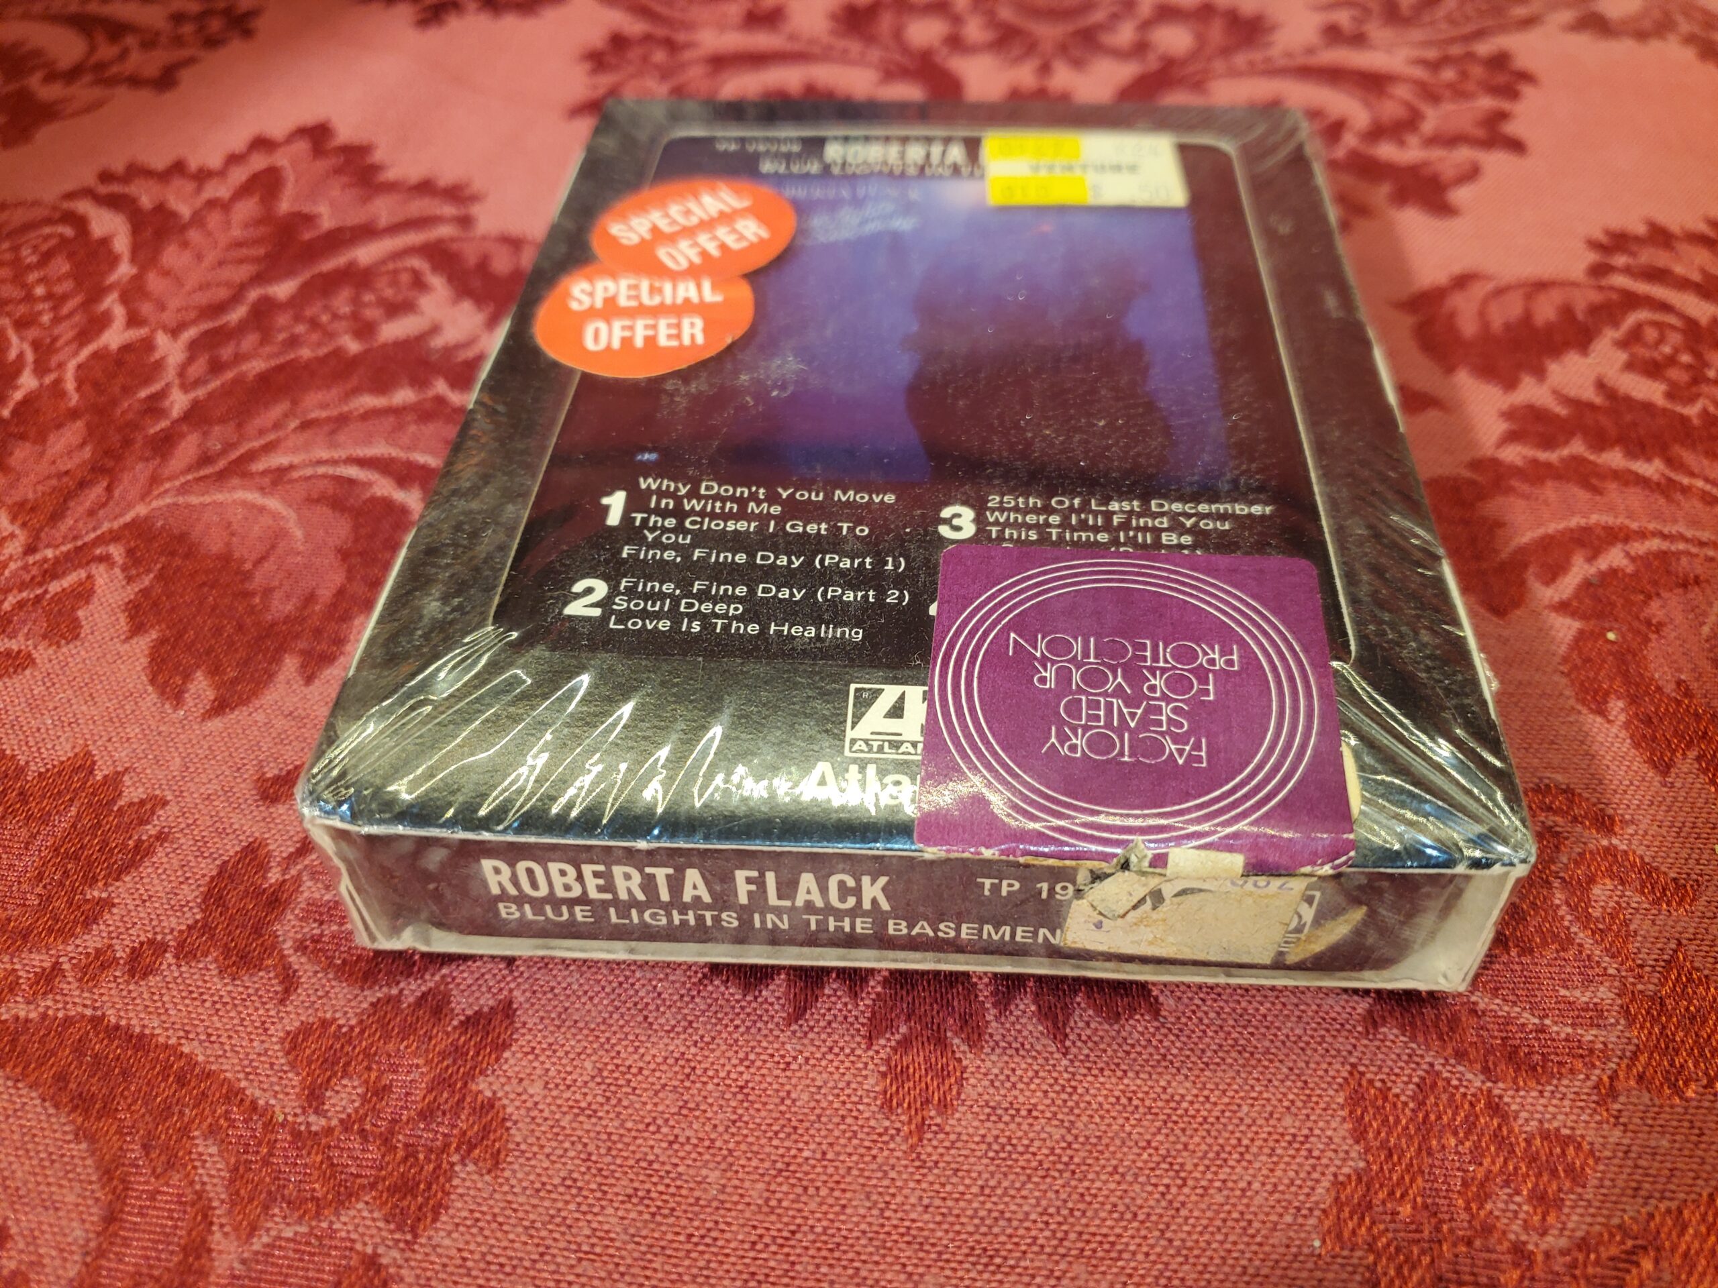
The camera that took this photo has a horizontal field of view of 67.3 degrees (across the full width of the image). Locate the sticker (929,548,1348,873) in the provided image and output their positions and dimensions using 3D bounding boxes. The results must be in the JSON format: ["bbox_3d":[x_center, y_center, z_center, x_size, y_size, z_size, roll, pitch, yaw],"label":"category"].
[{"bbox_3d":[0.025,0.004,0.118,0.037,0.002,0.036,2,48,5],"label":"sticker"}]

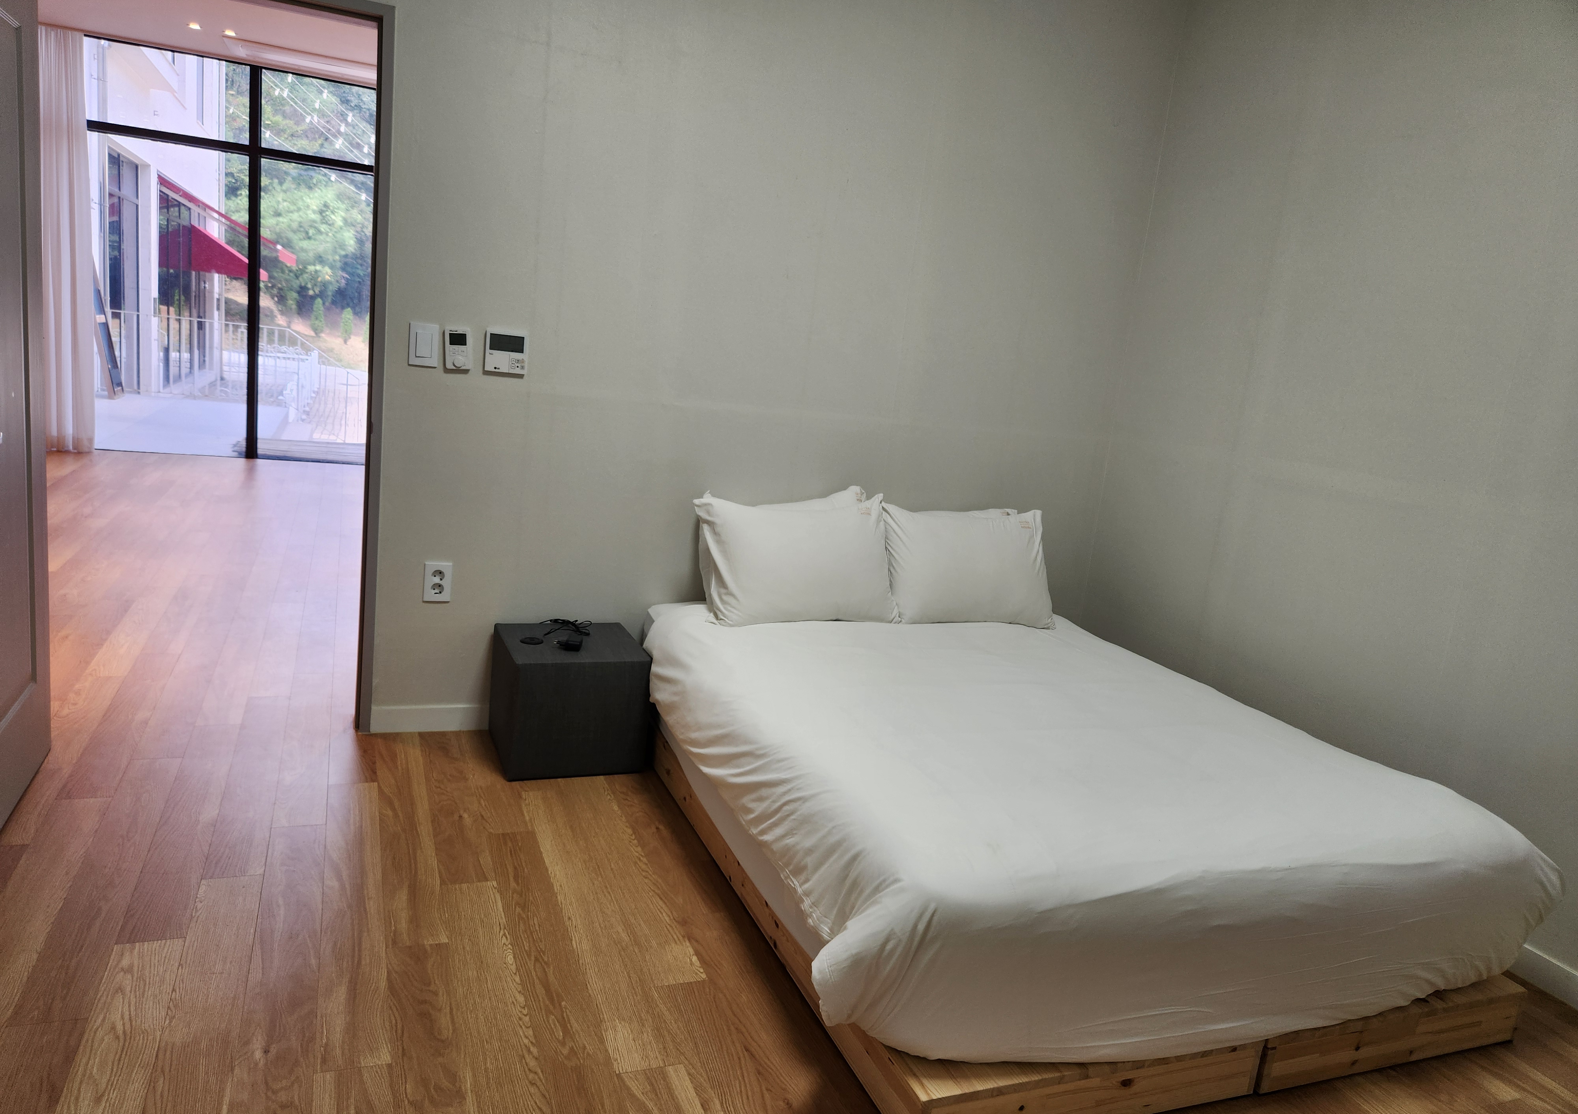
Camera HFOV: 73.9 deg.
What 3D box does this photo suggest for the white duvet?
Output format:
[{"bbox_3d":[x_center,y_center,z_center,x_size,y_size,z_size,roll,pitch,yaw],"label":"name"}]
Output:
[{"bbox_3d":[0.578,0.548,2.869,1.660,0.350,2.015,2,11,-23],"label":"white duvet"}]

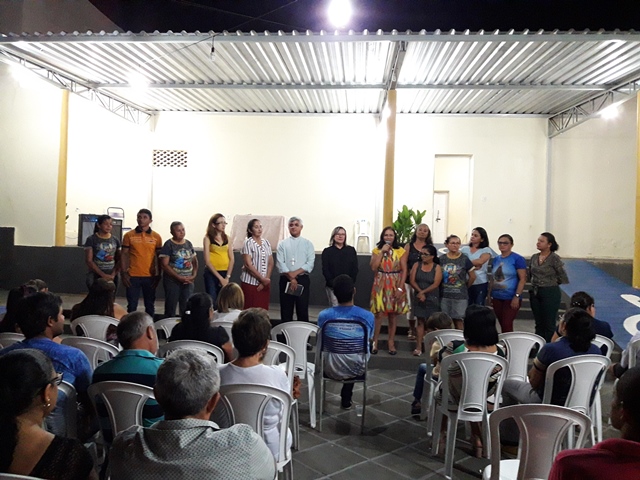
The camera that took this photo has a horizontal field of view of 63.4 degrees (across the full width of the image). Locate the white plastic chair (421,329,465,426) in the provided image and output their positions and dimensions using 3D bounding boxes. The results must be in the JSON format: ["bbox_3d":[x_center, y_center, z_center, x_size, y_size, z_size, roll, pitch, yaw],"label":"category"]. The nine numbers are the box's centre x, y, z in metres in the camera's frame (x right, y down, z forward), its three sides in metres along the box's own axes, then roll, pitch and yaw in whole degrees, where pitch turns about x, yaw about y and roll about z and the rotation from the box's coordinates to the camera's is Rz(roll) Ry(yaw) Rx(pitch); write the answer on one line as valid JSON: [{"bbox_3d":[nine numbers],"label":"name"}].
[{"bbox_3d":[1.101,1.187,4.564,0.450,0.880,0.500,1,0,4],"label":"white plastic chair"}]

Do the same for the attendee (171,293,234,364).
[{"bbox_3d":[-0.865,0.960,3.950,0.470,1.180,0.750,2,0,6],"label":"attendee"}]

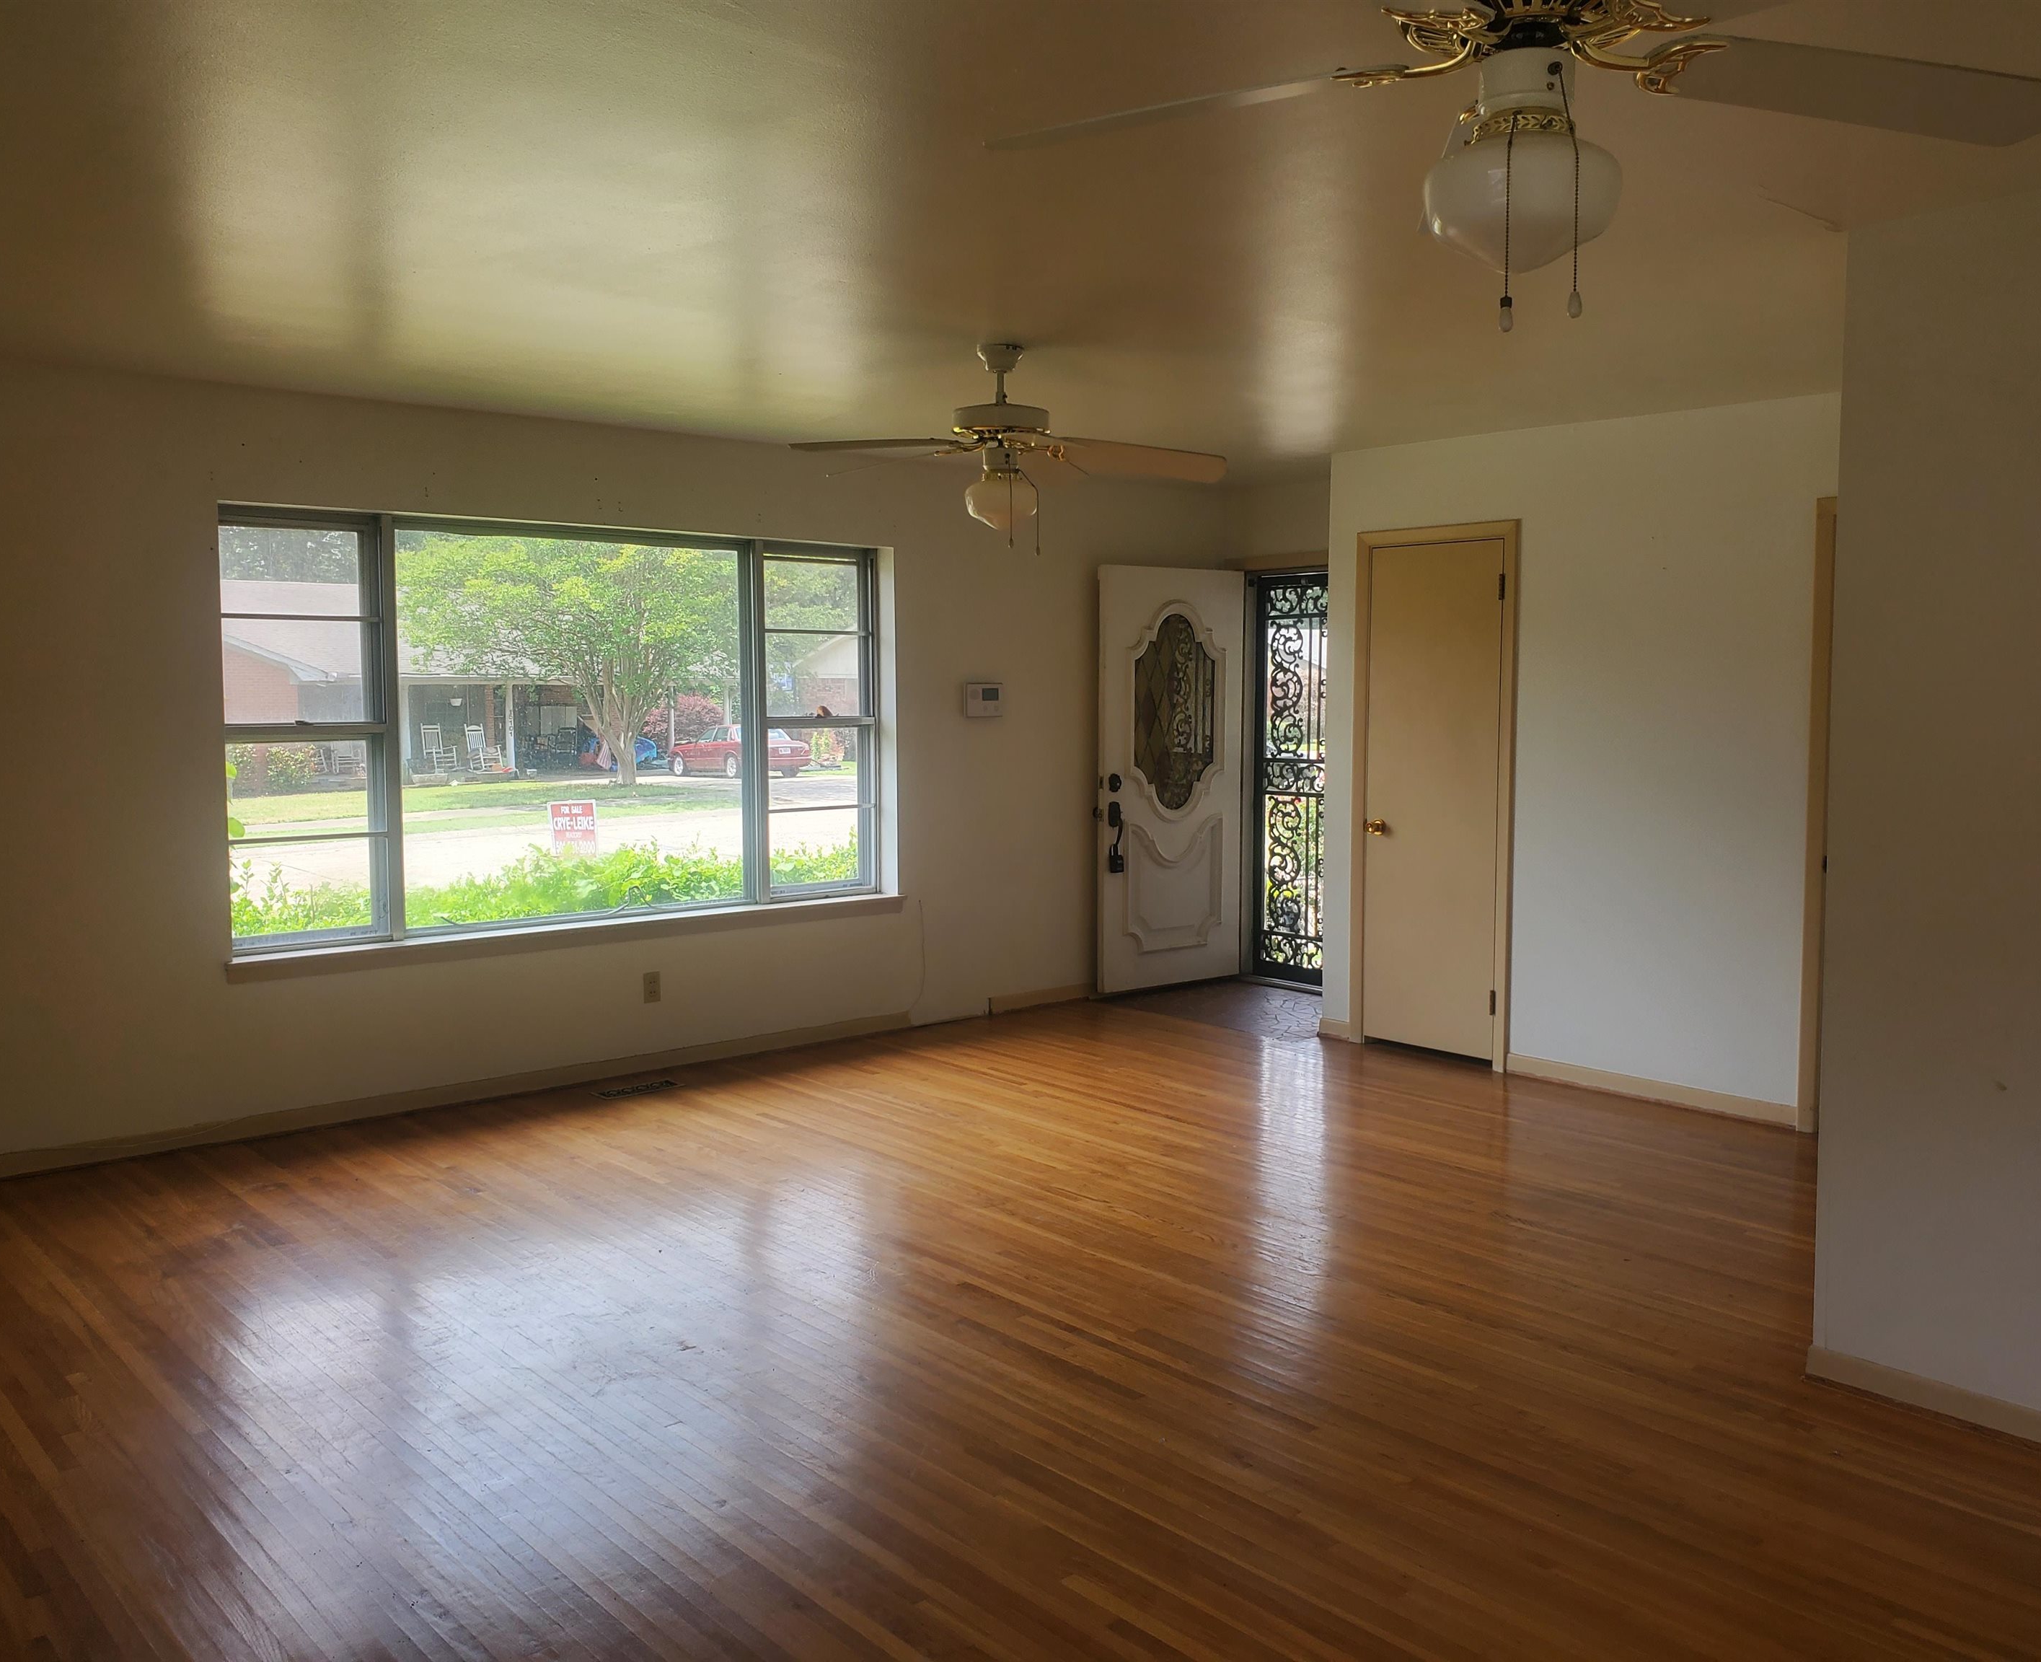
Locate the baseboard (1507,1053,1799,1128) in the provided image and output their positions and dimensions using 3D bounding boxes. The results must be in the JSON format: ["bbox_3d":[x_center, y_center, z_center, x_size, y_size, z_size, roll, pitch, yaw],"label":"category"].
[{"bbox_3d":[2.238,0.923,5.976,0.020,0.080,1.110,-4,6,-41],"label":"baseboard"}]

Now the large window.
[{"bbox_3d":[-1.647,-0.397,6.353,2.700,1.470,0.100,-4,6,-41],"label":"large window"}]

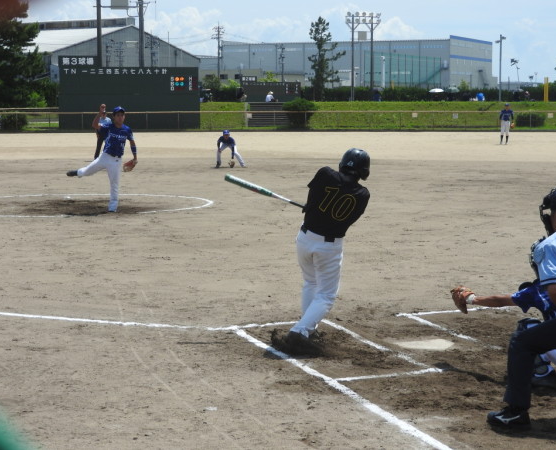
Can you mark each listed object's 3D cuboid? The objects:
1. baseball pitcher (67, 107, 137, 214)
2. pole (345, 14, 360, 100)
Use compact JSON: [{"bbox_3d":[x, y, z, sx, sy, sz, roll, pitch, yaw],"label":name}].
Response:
[{"bbox_3d":[-2.899,-1.085,20.100,1.050,1.720,0.800,-1,6,-12],"label":"baseball pitcher"},{"bbox_3d":[9.824,-21.165,160.000,2.100,13.800,0.800,0,6,0],"label":"pole"}]

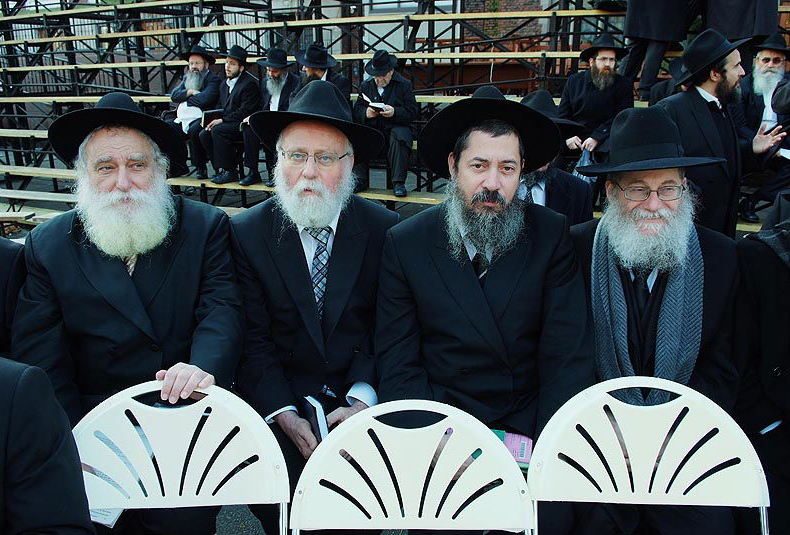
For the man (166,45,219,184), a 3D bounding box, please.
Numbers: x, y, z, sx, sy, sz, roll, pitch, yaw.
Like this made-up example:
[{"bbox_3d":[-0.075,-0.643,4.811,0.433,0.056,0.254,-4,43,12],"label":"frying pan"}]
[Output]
[{"bbox_3d":[-1.912,-1.454,5.462,0.520,1.200,0.720,5,17,17],"label":"man"}]

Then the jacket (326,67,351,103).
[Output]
[{"bbox_3d":[-0.622,-1.430,5.104,0.520,0.660,0.400,7,18,24],"label":"jacket"}]

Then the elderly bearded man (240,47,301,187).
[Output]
[{"bbox_3d":[-1.117,-1.356,5.230,0.520,1.200,0.740,7,18,23],"label":"elderly bearded man"}]

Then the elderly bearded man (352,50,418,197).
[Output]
[{"bbox_3d":[-0.073,-1.225,4.956,0.540,1.170,0.720,3,17,12],"label":"elderly bearded man"}]

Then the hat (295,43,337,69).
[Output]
[{"bbox_3d":[-0.677,-1.828,4.987,0.320,0.145,0.360,12,27,36],"label":"hat"}]

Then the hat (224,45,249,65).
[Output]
[{"bbox_3d":[-1.441,-1.897,5.175,0.290,0.135,0.320,13,10,38],"label":"hat"}]

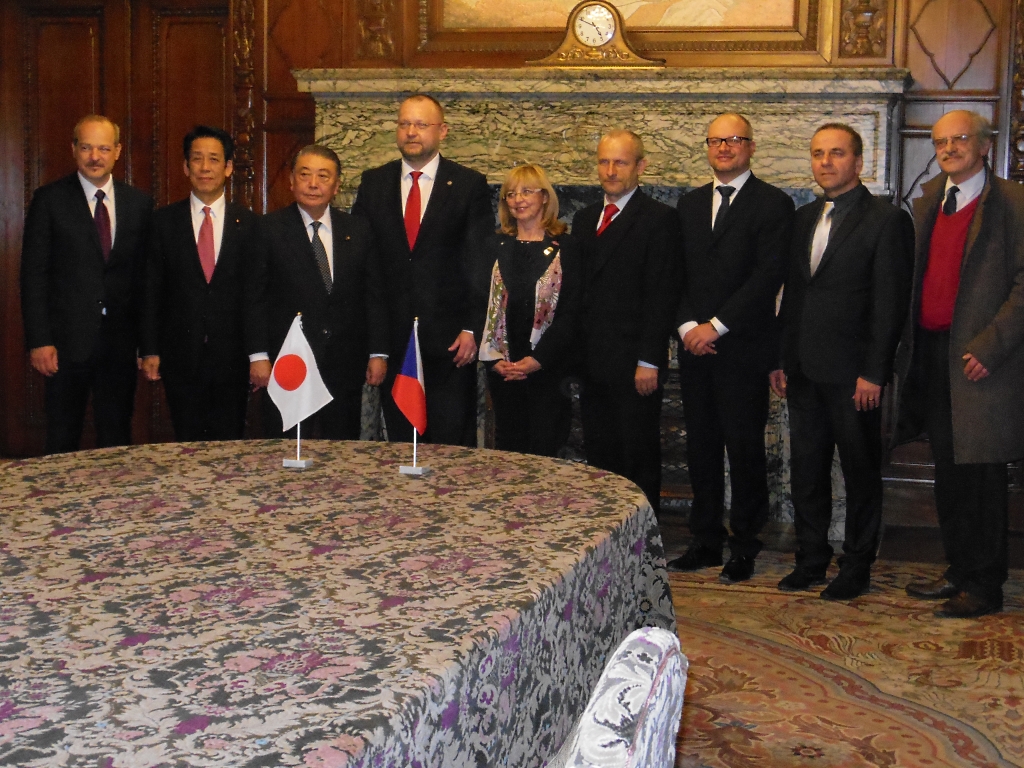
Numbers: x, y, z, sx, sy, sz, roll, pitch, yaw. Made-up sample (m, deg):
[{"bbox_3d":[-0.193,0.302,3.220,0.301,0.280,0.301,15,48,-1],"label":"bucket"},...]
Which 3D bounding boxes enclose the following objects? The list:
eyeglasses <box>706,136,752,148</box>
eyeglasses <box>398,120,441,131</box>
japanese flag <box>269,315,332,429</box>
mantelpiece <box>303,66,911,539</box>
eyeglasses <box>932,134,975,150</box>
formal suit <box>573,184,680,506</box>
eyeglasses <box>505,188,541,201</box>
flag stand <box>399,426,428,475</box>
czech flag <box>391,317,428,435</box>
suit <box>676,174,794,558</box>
[{"bbox_3d":[0.851,-0.942,6.581,0.145,0.045,0.145,-1,4,27],"label":"eyeglasses"},{"bbox_3d":[-0.377,-1.069,6.979,0.140,0.038,0.140,4,7,26],"label":"eyeglasses"},{"bbox_3d":[-0.551,-0.031,4.390,0.165,0.305,0.060,3,6,14],"label":"japanese flag"},{"bbox_3d":[0.371,-0.397,7.763,2.740,2.040,0.480,3,6,14],"label":"mantelpiece"},{"bbox_3d":[1.602,-0.874,6.062,0.140,0.042,0.140,-6,1,39],"label":"eyeglasses"},{"bbox_3d":[0.468,-0.057,6.892,0.490,1.490,0.310,5,7,31],"label":"formal suit"},{"bbox_3d":[0.063,-0.776,6.899,0.135,0.042,0.140,-6,2,28],"label":"eyeglasses"},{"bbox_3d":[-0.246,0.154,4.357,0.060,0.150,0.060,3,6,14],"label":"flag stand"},{"bbox_3d":[-0.263,-0.017,4.325,0.100,0.310,0.080,3,6,14],"label":"czech flag"},{"bbox_3d":[0.887,-0.053,6.696,0.500,1.540,0.330,5,7,30],"label":"suit"}]

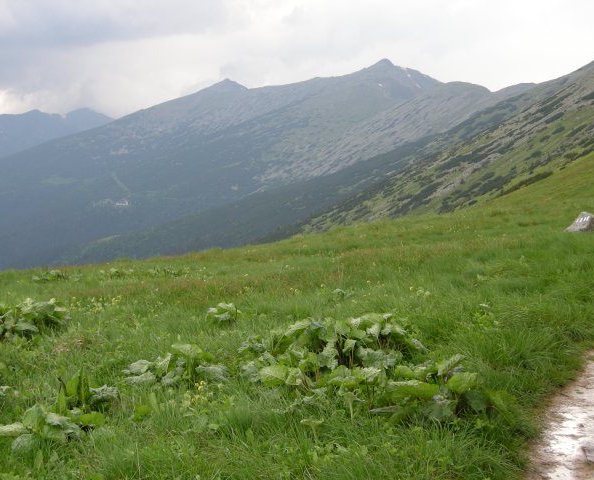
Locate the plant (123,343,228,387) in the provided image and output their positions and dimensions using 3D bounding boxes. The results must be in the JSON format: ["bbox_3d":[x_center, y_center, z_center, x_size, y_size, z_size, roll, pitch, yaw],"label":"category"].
[{"bbox_3d":[-1.100,1.150,10.400,0.930,0.360,0.750,0,4,0],"label":"plant"}]

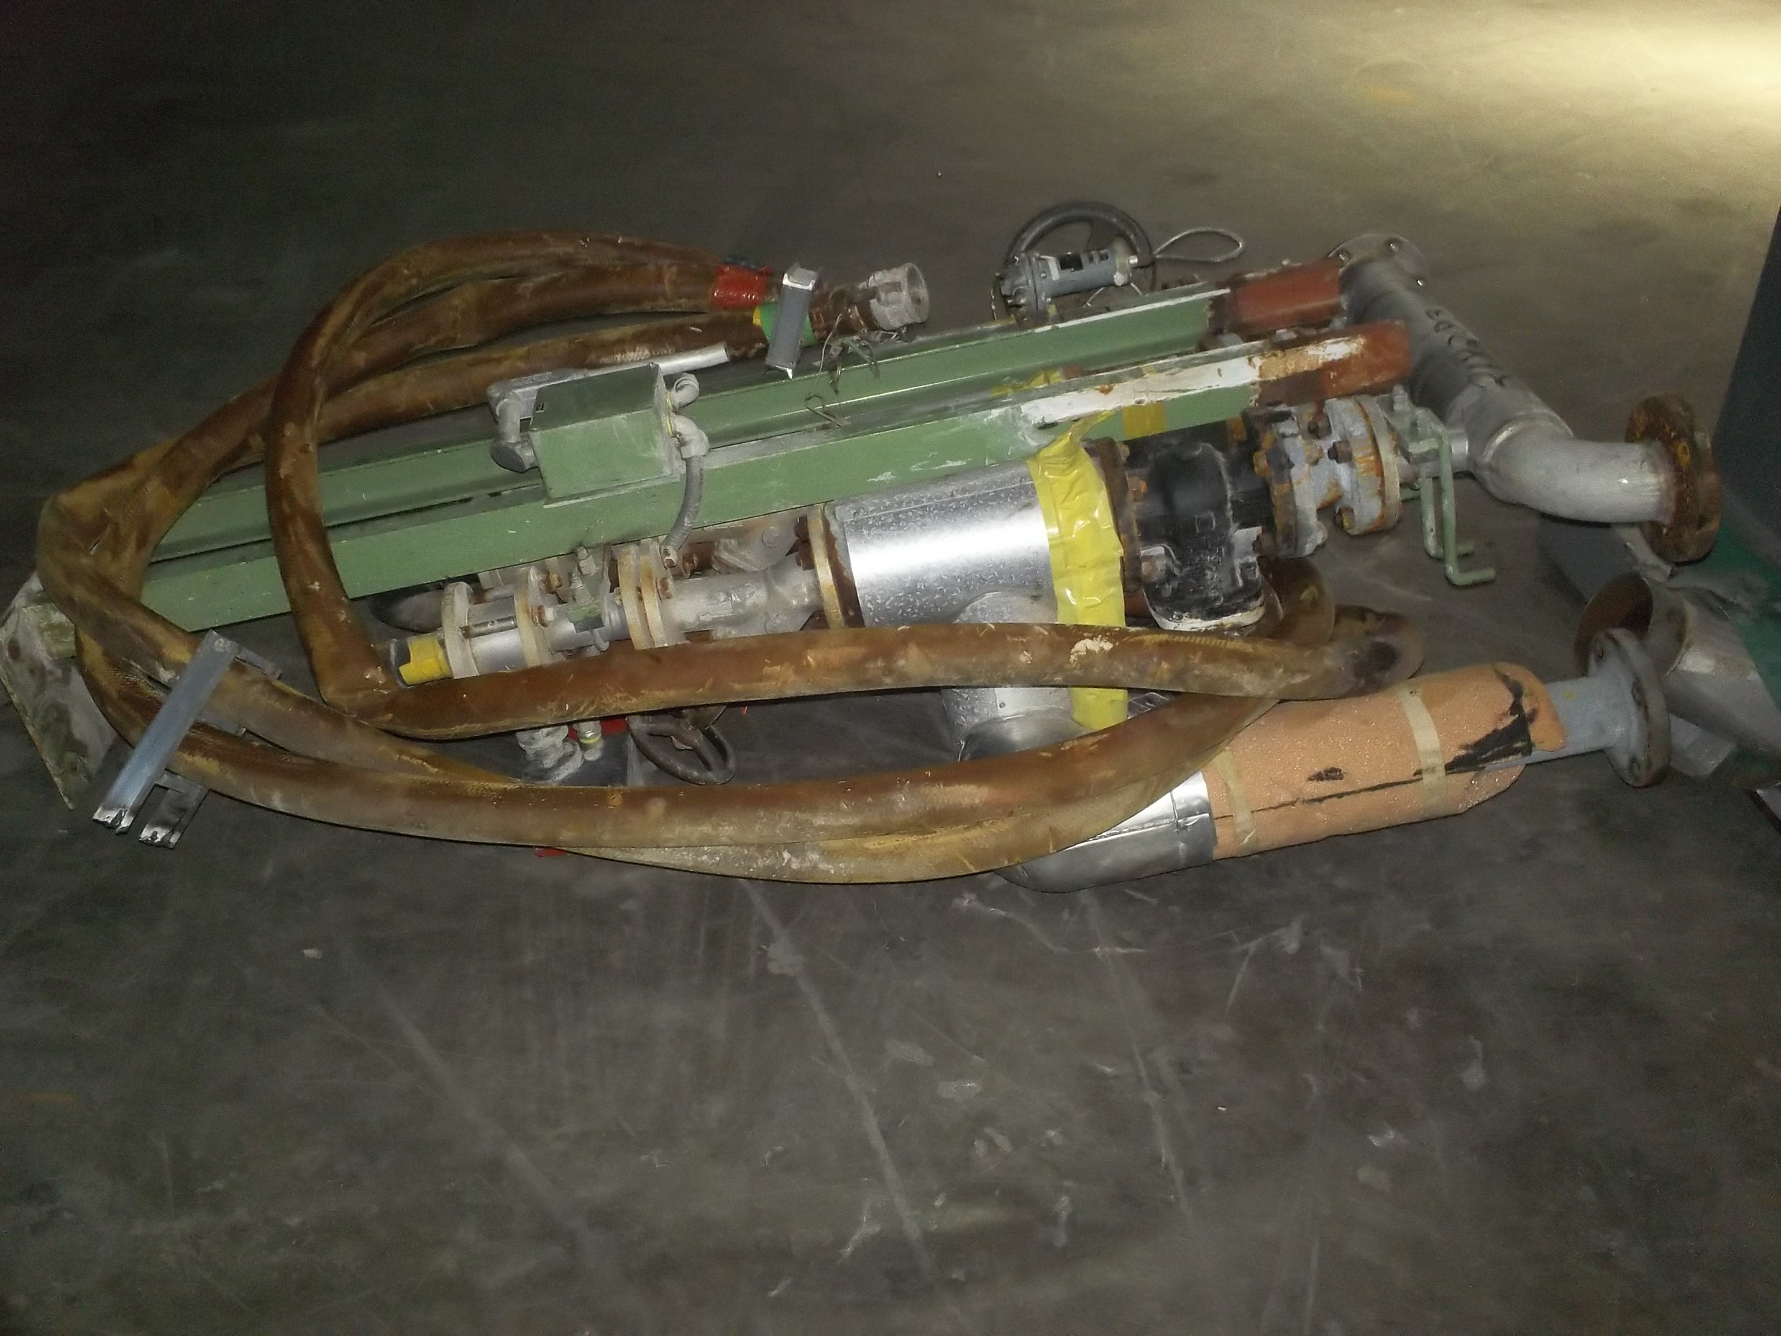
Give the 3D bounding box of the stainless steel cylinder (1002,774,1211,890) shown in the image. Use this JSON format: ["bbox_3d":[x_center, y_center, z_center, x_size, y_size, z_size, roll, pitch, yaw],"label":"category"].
[{"bbox_3d":[0.248,0.174,2.394,0.265,0.170,0.185,-11,40,0],"label":"stainless steel cylinder"}]

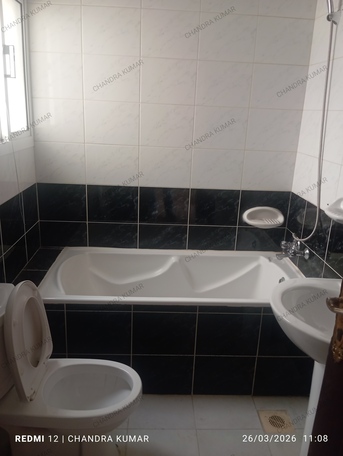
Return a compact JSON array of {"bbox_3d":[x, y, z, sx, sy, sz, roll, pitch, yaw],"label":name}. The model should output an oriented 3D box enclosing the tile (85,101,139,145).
[{"bbox_3d":[-0.358,-0.633,2.234,0.330,0.250,0.012,2,16,-3],"label":"tile"}]

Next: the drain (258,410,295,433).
[{"bbox_3d":[0.523,0.973,1.844,0.153,0.012,0.149,2,16,-3],"label":"drain"}]

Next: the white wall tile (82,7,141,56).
[{"bbox_3d":[-0.338,-1.114,2.096,0.330,0.250,0.012,2,16,-3],"label":"white wall tile"}]

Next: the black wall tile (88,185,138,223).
[{"bbox_3d":[-0.376,-0.150,2.367,0.330,0.245,0.010,2,16,-3],"label":"black wall tile"}]

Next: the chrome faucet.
[{"bbox_3d":[0.705,0.129,2.206,0.152,0.140,0.220,2,16,-3],"label":"chrome faucet"}]

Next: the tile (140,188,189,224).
[{"bbox_3d":[-0.049,-0.141,2.402,0.330,0.249,0.010,2,16,-3],"label":"tile"}]

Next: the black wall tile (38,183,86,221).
[{"bbox_3d":[-0.697,-0.160,2.369,0.301,0.249,0.010,2,16,-3],"label":"black wall tile"}]

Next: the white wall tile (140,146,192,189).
[{"bbox_3d":[-0.039,-0.386,2.345,0.331,0.252,0.010,2,17,-3],"label":"white wall tile"}]

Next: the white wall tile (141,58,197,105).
[{"bbox_3d":[-0.019,-0.871,2.196,0.331,0.252,0.010,2,17,-3],"label":"white wall tile"}]

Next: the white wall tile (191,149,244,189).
[{"bbox_3d":[0.293,-0.369,2.332,0.330,0.251,0.010,2,16,-3],"label":"white wall tile"}]

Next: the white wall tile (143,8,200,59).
[{"bbox_3d":[-0.005,-1.101,2.110,0.330,0.251,0.010,2,16,-3],"label":"white wall tile"}]

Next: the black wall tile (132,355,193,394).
[{"bbox_3d":[-0.050,0.788,1.984,0.331,0.251,0.010,2,17,-3],"label":"black wall tile"}]

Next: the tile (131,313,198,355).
[{"bbox_3d":[-0.036,0.547,1.903,0.330,0.249,0.010,2,16,-3],"label":"tile"}]

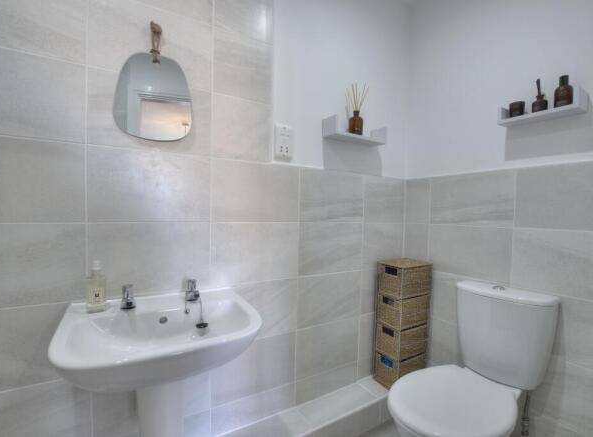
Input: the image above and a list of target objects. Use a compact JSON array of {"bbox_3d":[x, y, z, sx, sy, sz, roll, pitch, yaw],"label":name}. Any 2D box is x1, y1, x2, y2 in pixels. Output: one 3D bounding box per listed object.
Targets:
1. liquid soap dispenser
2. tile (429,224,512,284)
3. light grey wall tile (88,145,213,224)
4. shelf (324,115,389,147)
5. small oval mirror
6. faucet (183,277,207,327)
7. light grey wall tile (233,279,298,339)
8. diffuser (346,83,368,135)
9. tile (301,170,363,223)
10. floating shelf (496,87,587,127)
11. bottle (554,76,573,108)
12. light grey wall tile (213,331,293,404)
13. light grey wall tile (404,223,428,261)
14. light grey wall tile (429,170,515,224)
[{"bbox_3d":[-0.625,0.210,0.861,0.048,0.158,0.048,0,1,-30],"label":"liquid soap dispenser"},{"bbox_3d":[0.831,0.160,1.335,0.010,0.247,0.391,1,1,-30],"label":"tile"},{"bbox_3d":[-0.507,-0.109,0.983,0.390,0.247,0.010,1,1,-30],"label":"light grey wall tile"},{"bbox_3d":[0.294,-0.428,1.361,0.324,0.086,0.103,0,1,-30],"label":"shelf"},{"bbox_3d":[-0.496,-0.424,0.961,0.243,0.293,0.015,0,1,-30],"label":"small oval mirror"},{"bbox_3d":[-0.361,0.299,0.967,0.061,0.155,0.090,0,1,-30],"label":"faucet"},{"bbox_3d":[-0.174,0.395,1.190,0.397,0.247,0.010,1,1,-30],"label":"light grey wall tile"},{"bbox_3d":[0.304,-0.544,1.363,0.100,0.263,0.085,0,2,-30],"label":"diffuser"},{"bbox_3d":[0.183,-0.101,1.376,0.393,0.247,0.010,1,1,-30],"label":"tile"},{"bbox_3d":[0.932,-0.414,1.049,0.100,0.070,0.242,0,1,-30],"label":"floating shelf"},{"bbox_3d":[0.978,-0.466,0.999,0.050,0.117,0.050,0,2,-30],"label":"bottle"},{"bbox_3d":[-0.178,0.651,1.198,0.396,0.252,0.009,0,2,-30],"label":"light grey wall tile"},{"bbox_3d":[0.694,0.151,1.576,0.010,0.247,0.158,1,1,-30],"label":"light grey wall tile"},{"bbox_3d":[0.842,-0.096,1.344,0.009,0.252,0.396,0,2,-30],"label":"light grey wall tile"}]

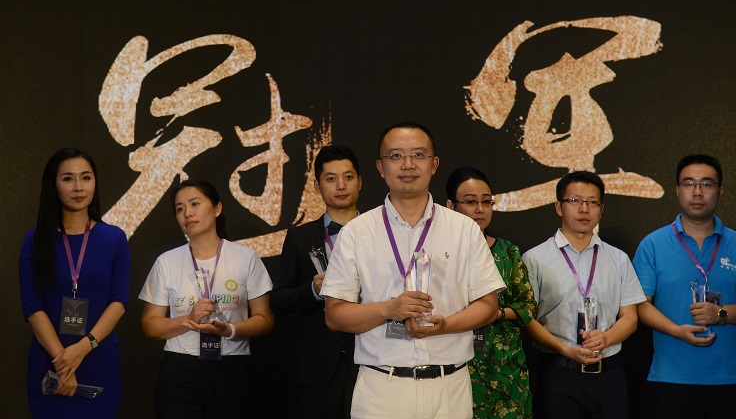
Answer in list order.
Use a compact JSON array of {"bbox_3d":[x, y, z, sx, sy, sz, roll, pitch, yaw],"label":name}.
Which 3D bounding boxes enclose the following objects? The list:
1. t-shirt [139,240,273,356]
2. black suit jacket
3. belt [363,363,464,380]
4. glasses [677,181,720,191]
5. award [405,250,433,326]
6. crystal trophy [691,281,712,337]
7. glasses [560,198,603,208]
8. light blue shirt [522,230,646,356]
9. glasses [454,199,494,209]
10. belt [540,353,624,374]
[{"bbox_3d":[-0.585,0.320,5.150,0.470,0.430,0.270,0,-4,2],"label":"t-shirt"},{"bbox_3d":[-0.110,0.336,5.350,0.520,0.660,0.320,0,-4,-7],"label":"black suit jacket"},{"bbox_3d":[0.141,0.479,4.250,0.310,0.053,0.240,0,-4,-2],"label":"belt"},{"bbox_3d":[1.182,-0.086,5.120,0.150,0.042,0.140,-1,-4,10],"label":"glasses"},{"bbox_3d":[0.150,0.224,4.050,0.066,0.215,0.062,0,-4,0],"label":"award"},{"bbox_3d":[1.162,0.344,4.980,0.068,0.205,0.062,-5,-3,6],"label":"crystal trophy"},{"bbox_3d":[0.764,-0.021,5.120,0.148,0.040,0.140,1,-4,-9],"label":"glasses"},{"bbox_3d":[0.780,0.304,5.180,0.455,0.460,0.280,0,-4,-3],"label":"light blue shirt"},{"bbox_3d":[0.380,-0.021,5.100,0.142,0.040,0.140,2,-4,-21],"label":"glasses"},{"bbox_3d":[0.776,0.557,5.180,0.310,0.065,0.240,0,-4,-3],"label":"belt"}]

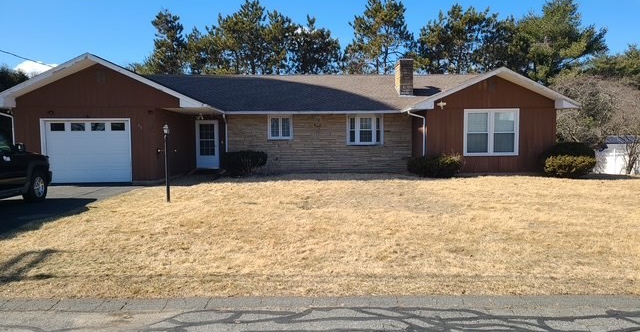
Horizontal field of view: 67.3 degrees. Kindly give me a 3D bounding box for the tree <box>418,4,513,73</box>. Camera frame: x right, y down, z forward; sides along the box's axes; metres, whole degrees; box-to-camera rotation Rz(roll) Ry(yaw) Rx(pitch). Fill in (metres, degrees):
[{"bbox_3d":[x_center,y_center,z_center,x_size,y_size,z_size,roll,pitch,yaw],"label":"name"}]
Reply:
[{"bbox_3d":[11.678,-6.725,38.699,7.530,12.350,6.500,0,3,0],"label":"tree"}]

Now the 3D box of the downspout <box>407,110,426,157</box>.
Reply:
[{"bbox_3d":[3.717,-0.977,18.472,0.751,2.260,0.200,-1,4,-1],"label":"downspout"}]

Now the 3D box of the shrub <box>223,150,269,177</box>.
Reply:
[{"bbox_3d":[-2.817,-0.106,18.620,1.690,1.000,1.400,0,3,0],"label":"shrub"}]

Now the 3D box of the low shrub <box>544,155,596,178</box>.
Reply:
[{"bbox_3d":[8.247,0.006,16.026,1.710,0.790,1.400,0,3,0],"label":"low shrub"}]

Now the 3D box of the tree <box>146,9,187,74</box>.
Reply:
[{"bbox_3d":[-12.200,-6.659,38.513,3.334,11.702,3.500,-1,4,-1],"label":"tree"}]

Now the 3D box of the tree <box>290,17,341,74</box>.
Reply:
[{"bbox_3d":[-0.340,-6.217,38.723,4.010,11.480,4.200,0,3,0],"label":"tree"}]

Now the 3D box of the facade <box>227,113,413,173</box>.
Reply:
[{"bbox_3d":[-0.006,-1.047,20.927,8.068,2.465,0.300,-1,4,-1],"label":"facade"}]

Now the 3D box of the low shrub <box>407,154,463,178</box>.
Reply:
[{"bbox_3d":[4.106,-0.008,17.234,2.014,0.773,1.400,-1,4,-1],"label":"low shrub"}]

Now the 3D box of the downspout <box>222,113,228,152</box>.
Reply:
[{"bbox_3d":[-4.036,-1.054,20.527,0.160,2.449,0.350,-1,4,-1],"label":"downspout"}]

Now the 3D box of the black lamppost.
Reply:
[{"bbox_3d":[-3.652,-0.059,11.475,0.200,1.857,0.200,-1,4,-1],"label":"black lamppost"}]

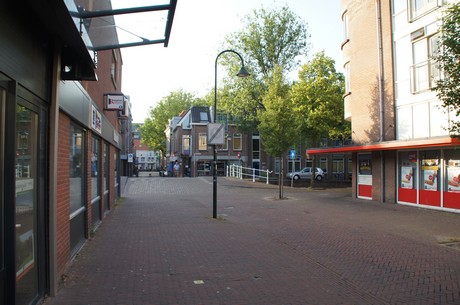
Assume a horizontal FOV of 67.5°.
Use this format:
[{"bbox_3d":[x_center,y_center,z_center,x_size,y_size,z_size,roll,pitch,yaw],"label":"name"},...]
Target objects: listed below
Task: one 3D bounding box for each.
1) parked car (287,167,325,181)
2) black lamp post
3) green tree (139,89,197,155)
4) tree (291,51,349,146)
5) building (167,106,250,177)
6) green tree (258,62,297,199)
[{"bbox_3d":[8.224,2.367,37.528,4.050,1.440,1.700,1,-2,-6],"label":"parked car"},{"bbox_3d":[0.028,-0.568,10.640,1.130,5.150,0.420,0,-2,0],"label":"black lamp post"},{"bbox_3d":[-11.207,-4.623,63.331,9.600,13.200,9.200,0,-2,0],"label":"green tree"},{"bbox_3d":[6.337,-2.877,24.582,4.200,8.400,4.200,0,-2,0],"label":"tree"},{"bbox_3d":[-2.950,-1.169,46.062,8.600,8.700,9.600,1,-2,-12],"label":"building"},{"bbox_3d":[2.412,-0.986,16.945,2.000,6.500,2.000,0,-2,0],"label":"green tree"}]

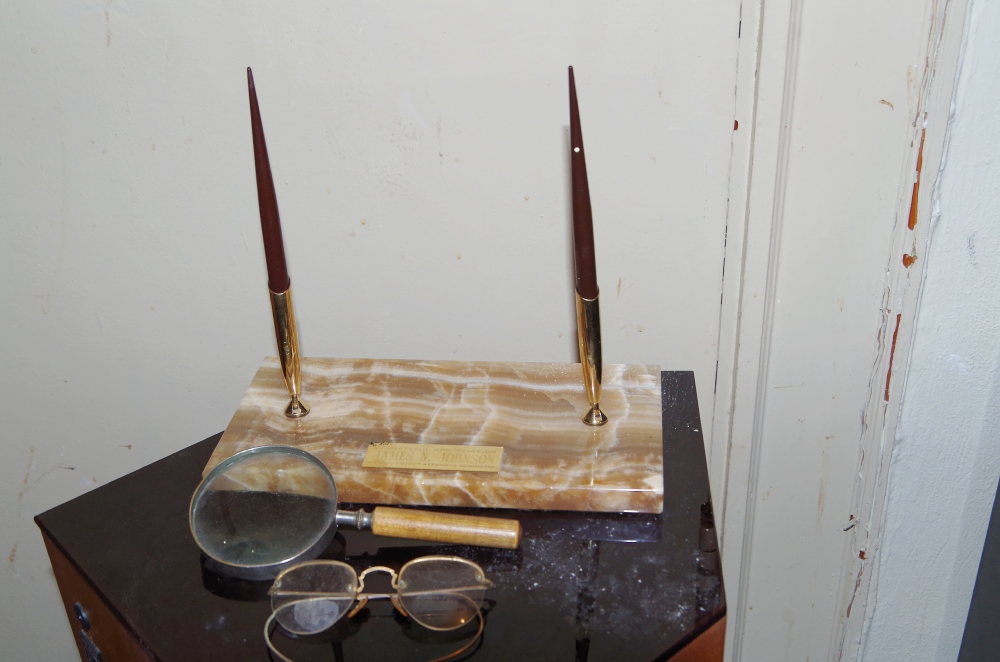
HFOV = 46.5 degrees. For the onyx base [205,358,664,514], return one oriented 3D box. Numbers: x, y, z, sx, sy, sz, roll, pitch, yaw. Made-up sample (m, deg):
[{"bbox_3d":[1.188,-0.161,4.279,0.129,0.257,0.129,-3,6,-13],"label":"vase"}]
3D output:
[{"bbox_3d":[-0.032,0.058,0.689,0.254,0.018,0.126,1,30,6],"label":"onyx base"}]

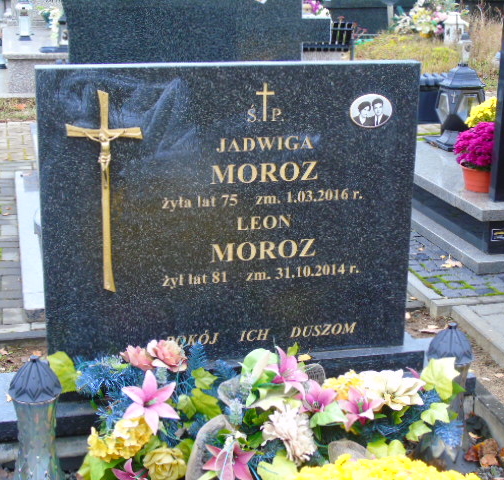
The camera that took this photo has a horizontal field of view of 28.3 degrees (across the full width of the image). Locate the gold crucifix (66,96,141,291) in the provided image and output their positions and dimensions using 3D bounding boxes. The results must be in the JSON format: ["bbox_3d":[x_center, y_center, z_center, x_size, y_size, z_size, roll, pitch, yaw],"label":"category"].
[{"bbox_3d":[-0.387,-0.118,2.676,0.200,0.560,0.035,-3,17,-13],"label":"gold crucifix"}]

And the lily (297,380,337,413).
[{"bbox_3d":[0.163,0.392,2.500,0.105,0.100,0.070,2,-24,4],"label":"lily"}]

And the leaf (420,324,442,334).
[{"bbox_3d":[0.613,0.307,3.410,0.074,0.020,0.070,4,16,11],"label":"leaf"}]

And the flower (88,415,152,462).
[{"bbox_3d":[-0.328,0.493,2.469,0.165,0.105,0.120,-2,17,-8],"label":"flower"}]

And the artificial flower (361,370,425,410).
[{"bbox_3d":[0.352,0.378,2.500,0.155,0.070,0.115,3,56,8],"label":"artificial flower"}]

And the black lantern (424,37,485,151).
[{"bbox_3d":[1.082,-0.688,5.027,0.260,0.430,0.260,-3,16,-12],"label":"black lantern"}]

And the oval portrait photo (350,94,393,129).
[{"bbox_3d":[0.322,-0.345,2.676,0.118,0.090,0.010,-3,16,-12],"label":"oval portrait photo"}]

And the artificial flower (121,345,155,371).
[{"bbox_3d":[-0.296,0.305,2.580,0.090,0.070,0.080,6,7,17],"label":"artificial flower"}]

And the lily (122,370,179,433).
[{"bbox_3d":[-0.256,0.406,2.514,0.142,0.155,0.065,-1,-5,-6],"label":"lily"}]

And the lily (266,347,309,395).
[{"bbox_3d":[0.091,0.336,2.560,0.108,0.122,0.070,-1,-19,-7],"label":"lily"}]

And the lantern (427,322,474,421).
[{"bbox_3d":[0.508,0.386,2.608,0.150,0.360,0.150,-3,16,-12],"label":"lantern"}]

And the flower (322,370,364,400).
[{"bbox_3d":[0.254,0.400,2.707,0.125,0.095,0.110,2,17,6],"label":"flower"}]

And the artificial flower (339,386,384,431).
[{"bbox_3d":[0.271,0.417,2.470,0.113,0.113,0.070,3,-19,7],"label":"artificial flower"}]

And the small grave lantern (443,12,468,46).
[{"bbox_3d":[2.159,-2.230,10.553,0.200,0.360,0.200,-5,17,-17],"label":"small grave lantern"}]

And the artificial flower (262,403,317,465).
[{"bbox_3d":[0.091,0.469,2.420,0.126,0.140,0.095,2,-14,2],"label":"artificial flower"}]

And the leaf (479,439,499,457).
[{"bbox_3d":[0.657,0.576,2.772,0.050,0.038,0.042,-3,17,-13],"label":"leaf"}]

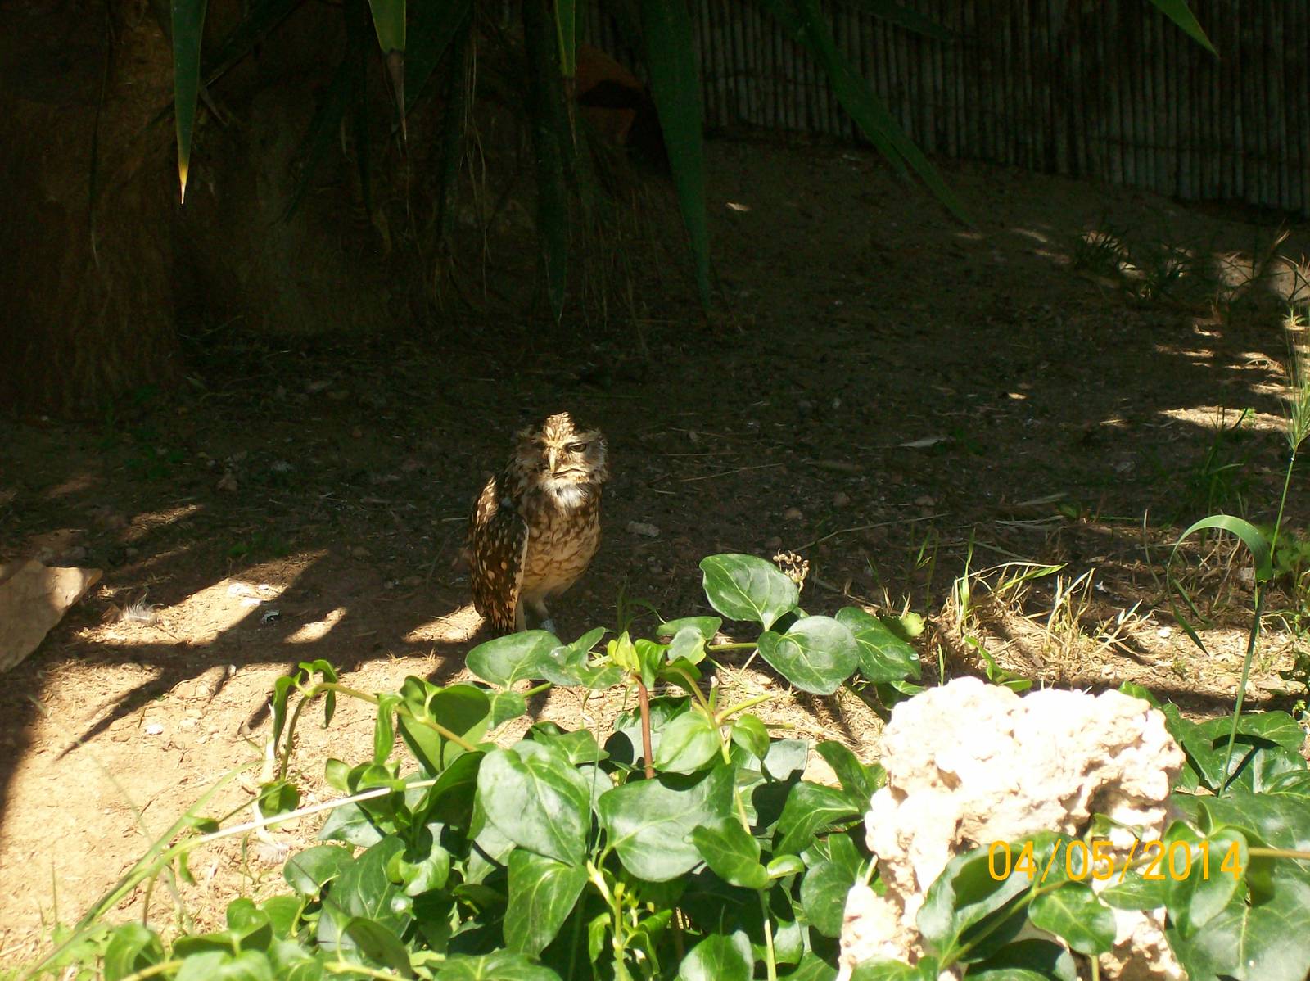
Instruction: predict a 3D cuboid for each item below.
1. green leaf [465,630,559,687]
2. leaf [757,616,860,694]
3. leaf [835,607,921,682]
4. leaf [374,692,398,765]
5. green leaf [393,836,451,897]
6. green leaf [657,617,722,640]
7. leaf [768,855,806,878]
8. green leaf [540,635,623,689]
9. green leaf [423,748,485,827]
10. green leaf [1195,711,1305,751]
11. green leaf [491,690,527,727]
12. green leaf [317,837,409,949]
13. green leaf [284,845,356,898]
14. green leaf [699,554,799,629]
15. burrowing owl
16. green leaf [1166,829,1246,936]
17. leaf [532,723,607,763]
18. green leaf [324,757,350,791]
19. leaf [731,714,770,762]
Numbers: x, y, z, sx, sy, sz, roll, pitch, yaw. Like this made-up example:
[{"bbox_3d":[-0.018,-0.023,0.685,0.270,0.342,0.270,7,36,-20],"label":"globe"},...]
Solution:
[{"bbox_3d":[-0.120,0.145,3.530,0.075,0.017,0.075,16,43,18],"label":"green leaf"},{"bbox_3d":[0.122,0.131,3.240,0.074,0.021,0.074,-30,66,-22],"label":"leaf"},{"bbox_3d":[0.181,0.124,3.300,0.074,0.020,0.060,34,52,13],"label":"leaf"},{"bbox_3d":[-0.211,0.186,3.200,0.019,0.053,0.022,-2,-16,31],"label":"leaf"},{"bbox_3d":[-0.176,0.283,3.080,0.041,0.022,0.046,32,64,10],"label":"green leaf"},{"bbox_3d":[0.028,0.112,3.320,0.049,0.016,0.032,5,37,7],"label":"green leaf"},{"bbox_3d":[0.106,0.302,3.280,0.034,0.014,0.022,-9,32,-14],"label":"leaf"},{"bbox_3d":[-0.059,0.137,3.270,0.064,0.025,0.050,6,49,5],"label":"green leaf"},{"bbox_3d":[-0.168,0.248,3.420,0.018,0.075,0.050,30,1,-45],"label":"green leaf"},{"bbox_3d":[0.488,0.197,3.350,0.086,0.022,0.055,3,31,2],"label":"green leaf"},{"bbox_3d":[-0.130,0.189,3.550,0.040,0.013,0.042,11,52,1],"label":"green leaf"},{"bbox_3d":[-0.234,0.320,3.280,0.075,0.020,0.090,8,51,14],"label":"green leaf"},{"bbox_3d":[-0.273,0.310,3.330,0.052,0.015,0.058,21,48,29],"label":"green leaf"},{"bbox_3d":[0.075,0.081,3.270,0.068,0.020,0.076,-39,71,-25],"label":"green leaf"},{"bbox_3d":[-0.113,0.035,3.920,0.115,0.215,0.135,-15,25,-35],"label":"burrowing owl"},{"bbox_3d":[0.398,0.283,2.950,0.054,0.081,0.028,14,-18,1],"label":"green leaf"},{"bbox_3d":[-0.074,0.217,3.500,0.060,0.017,0.052,4,37,5],"label":"leaf"},{"bbox_3d":[-0.247,0.221,3.170,0.020,0.011,0.027,-26,63,-7],"label":"green leaf"},{"bbox_3d":[0.079,0.207,3.420,0.031,0.015,0.042,-32,75,-33],"label":"leaf"}]

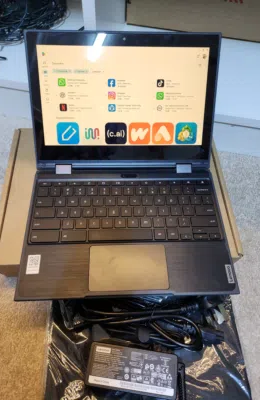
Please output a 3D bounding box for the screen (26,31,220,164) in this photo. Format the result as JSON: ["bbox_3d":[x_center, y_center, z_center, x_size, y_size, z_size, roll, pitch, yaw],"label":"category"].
[{"bbox_3d":[-0.009,-0.152,0.418,0.288,0.197,0.008,0,17,-2],"label":"screen"}]

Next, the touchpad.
[{"bbox_3d":[-0.002,0.091,0.362,0.105,0.003,0.062,-1,60,-3],"label":"touchpad"}]

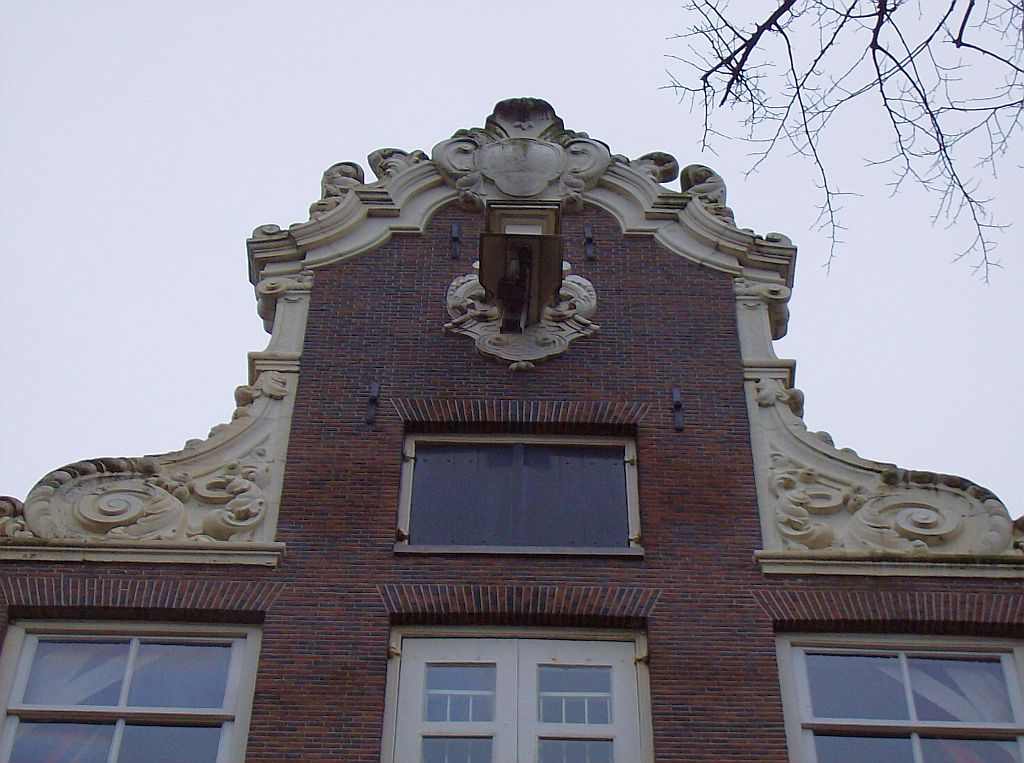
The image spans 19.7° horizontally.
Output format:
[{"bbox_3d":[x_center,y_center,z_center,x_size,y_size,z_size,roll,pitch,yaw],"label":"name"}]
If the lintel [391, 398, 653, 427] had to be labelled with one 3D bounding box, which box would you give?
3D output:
[{"bbox_3d":[0.061,0.244,19.379,1.728,0.269,0.110,1,-59,0],"label":"lintel"}]

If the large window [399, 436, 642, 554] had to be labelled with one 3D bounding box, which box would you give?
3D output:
[{"bbox_3d":[0.049,0.721,18.601,1.505,1.493,0.130,1,-59,0],"label":"large window"}]

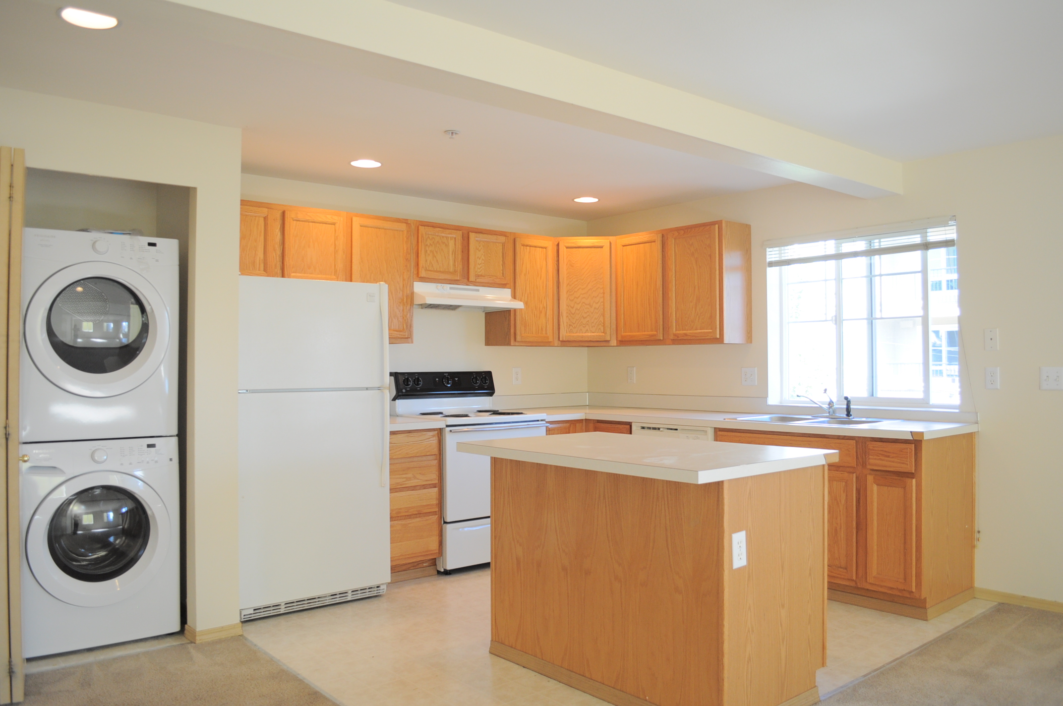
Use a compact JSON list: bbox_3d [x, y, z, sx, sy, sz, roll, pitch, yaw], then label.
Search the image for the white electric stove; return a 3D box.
[{"bbox_3d":[-0.394,0.711,5.123,0.772,1.177,0.680,0,-1,-40],"label":"white electric stove"}]

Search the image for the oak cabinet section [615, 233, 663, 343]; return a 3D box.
[{"bbox_3d":[0.860,-0.436,5.573,0.322,0.752,0.450,1,-1,-40],"label":"oak cabinet section"}]

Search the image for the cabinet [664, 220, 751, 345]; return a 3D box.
[{"bbox_3d":[1.153,-0.446,5.228,0.322,0.764,0.465,0,-1,-41],"label":"cabinet"}]

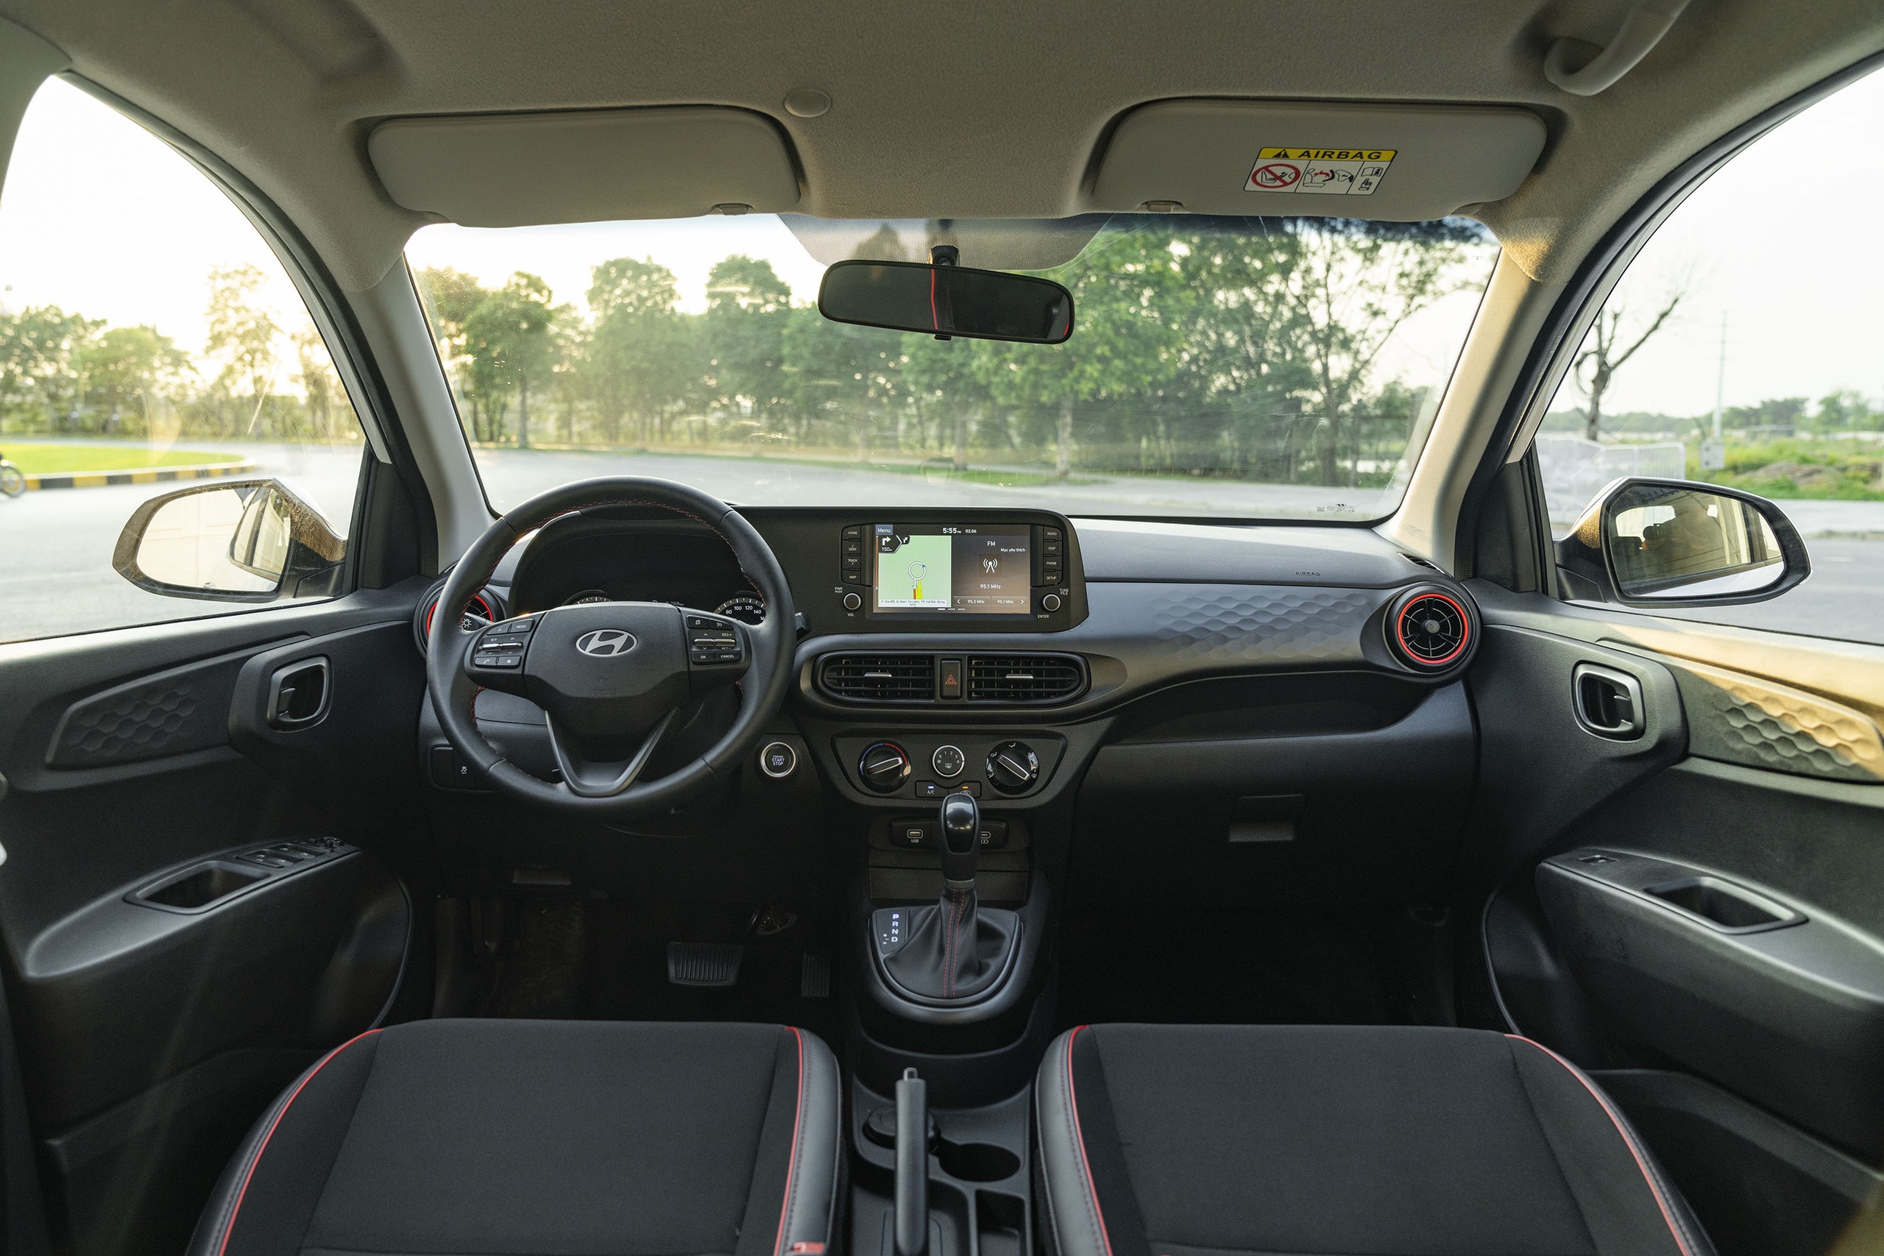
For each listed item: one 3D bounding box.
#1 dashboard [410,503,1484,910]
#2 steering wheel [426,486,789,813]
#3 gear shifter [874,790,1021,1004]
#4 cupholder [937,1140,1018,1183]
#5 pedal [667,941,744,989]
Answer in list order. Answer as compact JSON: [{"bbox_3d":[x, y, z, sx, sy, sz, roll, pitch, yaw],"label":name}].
[{"bbox_3d":[0.006,0.072,1.629,1.270,0.450,0.420,0,9,0],"label":"dashboard"},{"bbox_3d":[-0.334,0.010,1.340,0.370,0.365,0.100,0,-21,0],"label":"steering wheel"},{"bbox_3d":[0.006,0.265,1.340,0.148,0.180,0.165,0,9,0],"label":"gear shifter"},{"bbox_3d":[0.031,0.504,1.179,0.074,0.058,0.072,0,9,0],"label":"cupholder"},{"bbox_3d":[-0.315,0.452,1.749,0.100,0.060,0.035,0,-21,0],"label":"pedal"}]

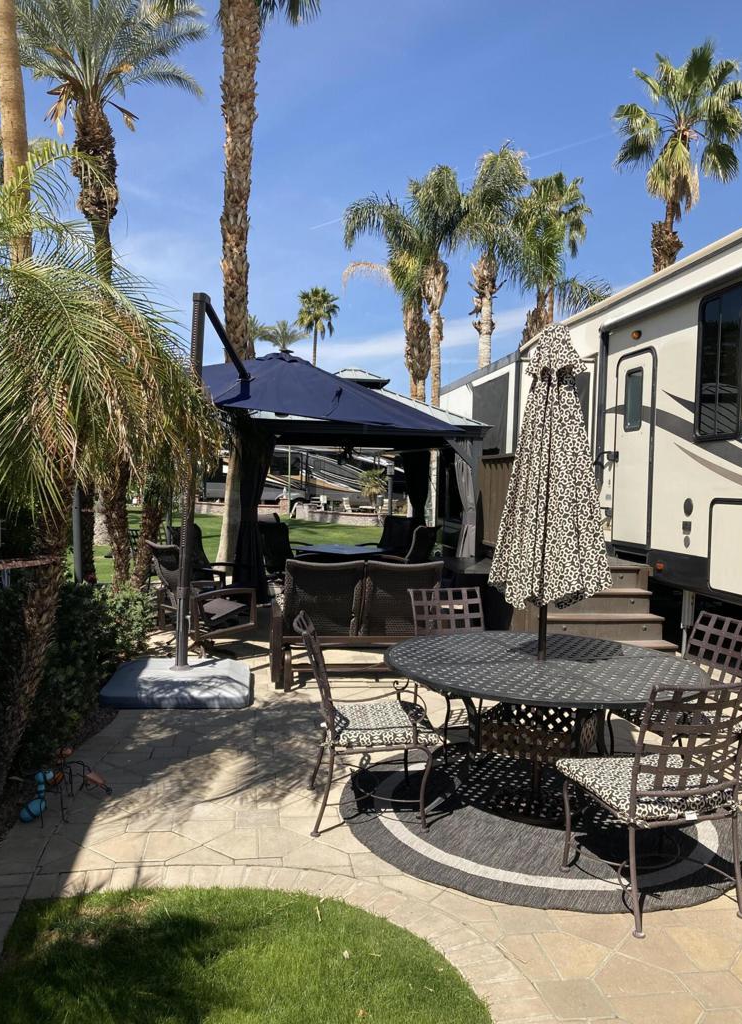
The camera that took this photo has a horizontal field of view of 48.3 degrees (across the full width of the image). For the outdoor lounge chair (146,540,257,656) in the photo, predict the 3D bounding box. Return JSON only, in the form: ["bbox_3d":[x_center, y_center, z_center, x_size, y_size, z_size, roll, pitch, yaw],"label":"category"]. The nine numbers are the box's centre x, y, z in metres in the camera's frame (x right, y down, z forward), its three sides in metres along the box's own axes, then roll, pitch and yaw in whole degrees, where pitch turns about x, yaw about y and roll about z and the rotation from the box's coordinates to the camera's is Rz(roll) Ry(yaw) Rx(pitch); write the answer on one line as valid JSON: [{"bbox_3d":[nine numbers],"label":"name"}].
[{"bbox_3d":[-1.506,0.732,7.364,0.700,0.950,0.840,3,5,37],"label":"outdoor lounge chair"}]

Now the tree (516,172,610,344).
[{"bbox_3d":[4.177,-3.438,18.312,2.300,7.939,2.300,0,4,0],"label":"tree"}]

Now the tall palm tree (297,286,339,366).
[{"bbox_3d":[-3.035,-7.168,47.635,2.700,11.421,2.700,0,4,0],"label":"tall palm tree"}]

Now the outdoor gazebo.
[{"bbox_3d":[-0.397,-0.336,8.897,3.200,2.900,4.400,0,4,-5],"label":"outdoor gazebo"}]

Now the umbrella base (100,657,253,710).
[{"bbox_3d":[-1.381,1.212,6.093,1.000,0.160,0.960,0,4,-3],"label":"umbrella base"}]

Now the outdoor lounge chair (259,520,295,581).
[{"bbox_3d":[-1.028,0.556,9.958,0.780,0.970,0.680,2,4,24],"label":"outdoor lounge chair"}]

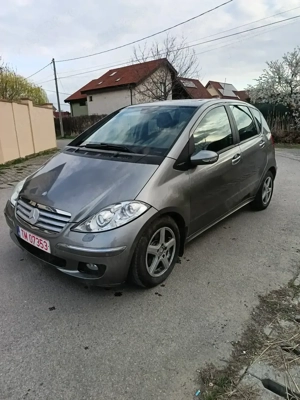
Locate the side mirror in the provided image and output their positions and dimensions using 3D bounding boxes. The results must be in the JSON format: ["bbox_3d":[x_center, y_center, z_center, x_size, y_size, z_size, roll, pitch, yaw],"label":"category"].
[{"bbox_3d":[0.471,-0.371,2.443,0.220,0.145,0.150,13,22,39],"label":"side mirror"}]

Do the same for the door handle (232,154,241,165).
[{"bbox_3d":[0.975,-0.456,3.109,0.060,0.070,0.220,13,22,39],"label":"door handle"}]

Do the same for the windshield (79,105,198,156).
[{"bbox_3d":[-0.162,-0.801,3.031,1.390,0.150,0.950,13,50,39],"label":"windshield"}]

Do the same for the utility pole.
[{"bbox_3d":[-6.774,-7.504,20.703,0.250,5.550,0.250,-6,17,-16],"label":"utility pole"}]

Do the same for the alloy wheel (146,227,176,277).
[{"bbox_3d":[0.049,0.429,2.394,0.170,0.428,0.428,13,22,39],"label":"alloy wheel"}]

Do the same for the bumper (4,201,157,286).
[{"bbox_3d":[-0.798,0.235,2.558,1.740,0.570,0.630,13,22,39],"label":"bumper"}]

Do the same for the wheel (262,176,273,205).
[{"bbox_3d":[1.723,-0.146,4.255,0.170,0.428,0.428,13,22,39],"label":"wheel"}]

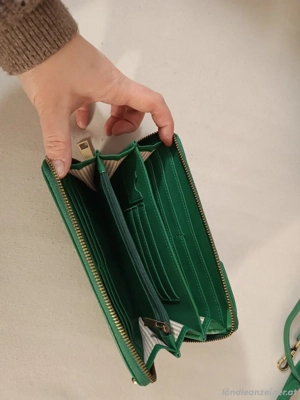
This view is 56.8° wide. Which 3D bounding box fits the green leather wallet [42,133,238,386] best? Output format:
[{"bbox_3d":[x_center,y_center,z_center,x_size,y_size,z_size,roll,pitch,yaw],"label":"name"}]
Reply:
[{"bbox_3d":[-0.013,0.051,0.279,0.117,0.098,0.197,-19,85,-24],"label":"green leather wallet"}]

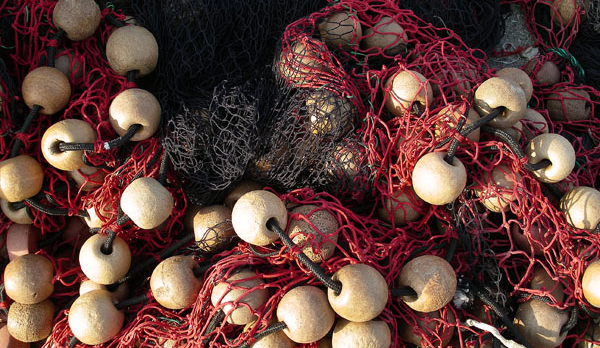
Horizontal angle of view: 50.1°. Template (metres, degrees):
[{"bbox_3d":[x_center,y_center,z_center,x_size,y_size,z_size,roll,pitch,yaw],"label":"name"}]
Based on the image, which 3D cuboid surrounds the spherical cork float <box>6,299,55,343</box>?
[{"bbox_3d":[-0.586,0.317,1.400,0.104,0.100,0.104,0,42,0],"label":"spherical cork float"}]

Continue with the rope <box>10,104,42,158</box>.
[{"bbox_3d":[-0.584,-0.089,1.365,0.020,0.147,0.019,18,32,-32],"label":"rope"}]

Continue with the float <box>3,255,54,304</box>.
[{"bbox_3d":[-0.574,0.224,1.360,0.106,0.106,0.106,0,45,0],"label":"float"}]

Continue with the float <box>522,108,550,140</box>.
[{"bbox_3d":[0.540,-0.101,1.530,0.106,0.104,0.106,0,45,0],"label":"float"}]

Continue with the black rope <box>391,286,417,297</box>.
[{"bbox_3d":[0.199,0.224,1.220,0.055,0.020,0.025,0,45,0],"label":"black rope"}]

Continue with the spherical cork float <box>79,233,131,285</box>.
[{"bbox_3d":[-0.405,0.178,1.335,0.108,0.106,0.108,0,45,0],"label":"spherical cork float"}]

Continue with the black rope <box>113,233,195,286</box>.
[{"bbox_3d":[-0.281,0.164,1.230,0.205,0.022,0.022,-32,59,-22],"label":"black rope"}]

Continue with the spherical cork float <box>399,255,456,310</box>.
[{"bbox_3d":[0.238,0.204,1.188,0.105,0.105,0.102,0,42,0],"label":"spherical cork float"}]

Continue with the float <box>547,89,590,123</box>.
[{"bbox_3d":[0.621,-0.158,1.480,0.100,0.085,0.088,0,42,0],"label":"float"}]

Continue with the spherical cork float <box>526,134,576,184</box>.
[{"bbox_3d":[0.497,-0.031,1.270,0.100,0.097,0.100,0,53,0],"label":"spherical cork float"}]

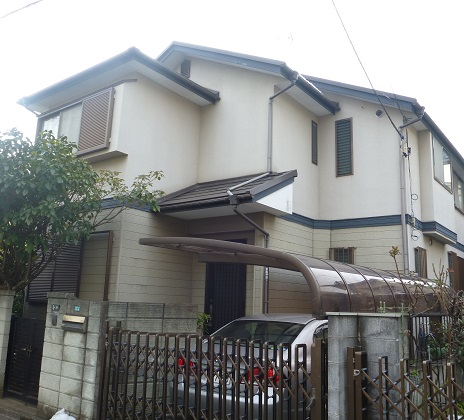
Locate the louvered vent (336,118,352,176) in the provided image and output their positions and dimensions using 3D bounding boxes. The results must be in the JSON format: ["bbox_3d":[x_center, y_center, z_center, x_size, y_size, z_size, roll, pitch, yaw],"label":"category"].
[{"bbox_3d":[2.370,-1.324,9.560,0.385,1.260,0.080,-6,-14,36],"label":"louvered vent"}]

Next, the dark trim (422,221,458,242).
[{"bbox_3d":[4.634,0.522,10.011,0.310,0.210,2.070,-6,-14,36],"label":"dark trim"}]

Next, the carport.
[{"bbox_3d":[1.366,1.115,6.580,2.510,0.990,5.060,-7,-14,38],"label":"carport"}]

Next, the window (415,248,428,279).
[{"bbox_3d":[3.936,1.220,9.346,0.110,0.850,0.650,-6,-13,36],"label":"window"}]

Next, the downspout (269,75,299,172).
[{"bbox_3d":[0.944,-1.621,8.378,0.600,1.830,0.100,-6,-14,36],"label":"downspout"}]

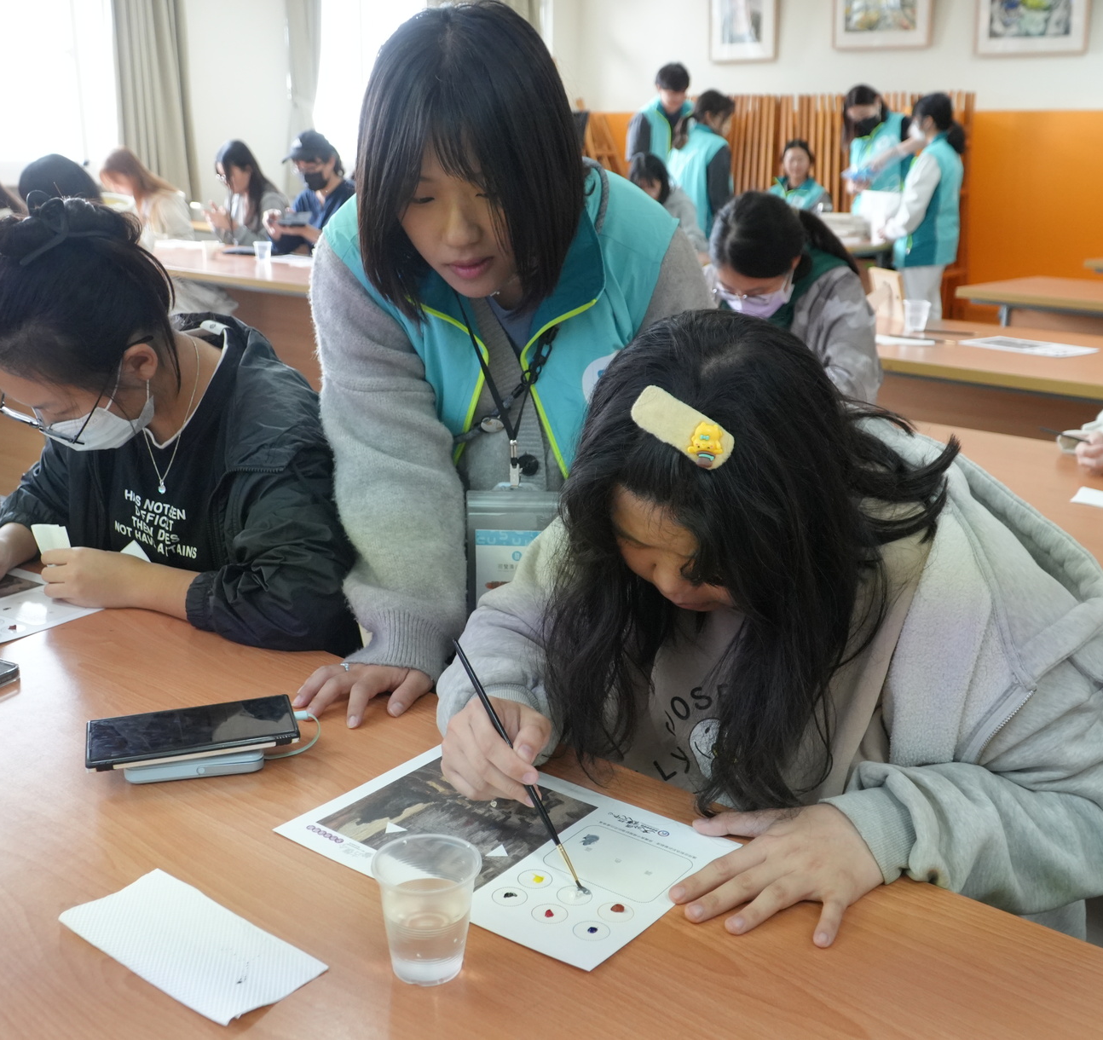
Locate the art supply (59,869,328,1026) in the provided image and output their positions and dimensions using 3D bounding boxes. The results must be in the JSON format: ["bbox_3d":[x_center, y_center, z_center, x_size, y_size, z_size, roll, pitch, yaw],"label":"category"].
[{"bbox_3d":[-0.246,0.287,0.797,0.178,0.004,0.078,13,22,34],"label":"art supply"}]

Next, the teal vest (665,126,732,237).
[{"bbox_3d":[0.785,-1.747,6.216,0.420,0.680,0.270,14,22,35],"label":"teal vest"}]

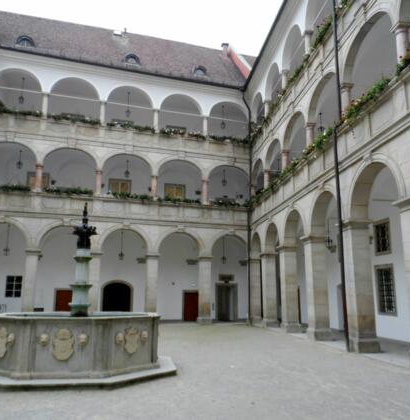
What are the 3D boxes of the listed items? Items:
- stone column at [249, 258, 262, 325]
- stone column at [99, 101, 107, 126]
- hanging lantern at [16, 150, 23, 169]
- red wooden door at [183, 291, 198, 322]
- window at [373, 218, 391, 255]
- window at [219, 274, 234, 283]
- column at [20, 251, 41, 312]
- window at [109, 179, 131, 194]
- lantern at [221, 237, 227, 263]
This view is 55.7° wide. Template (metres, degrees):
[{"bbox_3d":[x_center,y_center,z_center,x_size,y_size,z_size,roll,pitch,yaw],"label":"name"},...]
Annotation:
[{"bbox_3d":[3.418,5.457,26.254,0.858,4.368,0.811,4,-13,-14],"label":"stone column"},{"bbox_3d":[-6.506,-6.158,24.830,0.420,1.780,0.420,4,-13,-15],"label":"stone column"},{"bbox_3d":[-12.088,-3.270,25.345,0.428,1.344,0.428,4,-13,-16],"label":"hanging lantern"},{"bbox_3d":[-0.981,6.889,27.860,1.203,2.163,0.208,4,-13,-14],"label":"red wooden door"},{"bbox_3d":[8.153,1.275,17.711,0.166,1.581,1.269,3,-13,-8],"label":"window"},{"bbox_3d":[1.597,5.072,28.982,1.120,0.529,0.143,4,-13,-16],"label":"window"},{"bbox_3d":[-9.782,4.260,21.640,0.840,4.060,0.820,4,-13,-15],"label":"column"},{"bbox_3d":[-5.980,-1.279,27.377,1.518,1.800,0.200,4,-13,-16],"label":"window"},{"bbox_3d":[1.312,2.785,26.819,0.385,1.902,0.385,4,-13,-16],"label":"lantern"}]

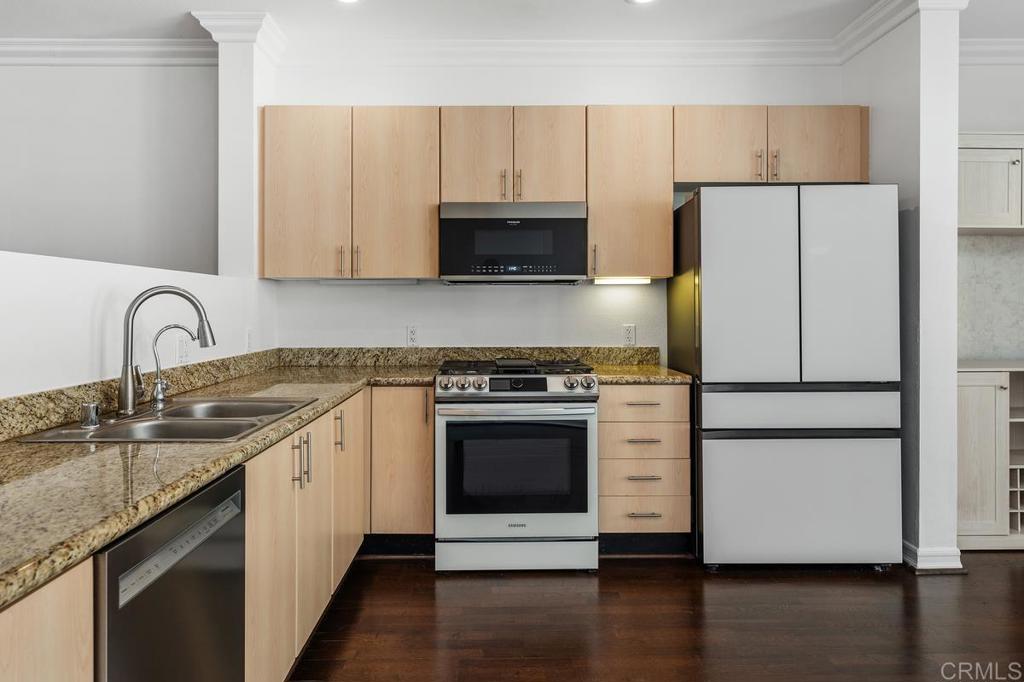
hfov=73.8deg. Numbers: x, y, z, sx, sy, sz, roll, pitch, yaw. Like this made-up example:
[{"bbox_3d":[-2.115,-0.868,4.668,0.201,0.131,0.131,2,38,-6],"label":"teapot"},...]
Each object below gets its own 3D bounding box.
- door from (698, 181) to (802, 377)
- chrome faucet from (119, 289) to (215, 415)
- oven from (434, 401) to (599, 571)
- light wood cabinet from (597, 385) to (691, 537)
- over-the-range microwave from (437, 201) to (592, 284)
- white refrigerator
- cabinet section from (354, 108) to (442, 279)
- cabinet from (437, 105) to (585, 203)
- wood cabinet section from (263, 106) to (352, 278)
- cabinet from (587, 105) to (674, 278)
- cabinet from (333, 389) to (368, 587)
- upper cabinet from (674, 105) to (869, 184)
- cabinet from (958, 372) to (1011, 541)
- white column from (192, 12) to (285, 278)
[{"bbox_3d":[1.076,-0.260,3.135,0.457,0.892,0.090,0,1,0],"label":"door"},{"bbox_3d":[-1.056,0.028,2.110,0.295,0.390,0.110,0,2,-1],"label":"chrome faucet"},{"bbox_3d":[0.015,0.665,3.500,0.765,0.800,0.670,0,2,-1],"label":"oven"},{"bbox_3d":[0.628,0.552,3.555,0.450,0.715,0.610,0,2,-1],"label":"light wood cabinet"},{"bbox_3d":[0.000,-0.514,3.685,0.759,0.407,0.390,0,1,-1],"label":"over-the-range microwave"},{"bbox_3d":[1.300,0.170,3.445,0.912,1.790,0.710,0,1,0],"label":"white refrigerator"},{"bbox_3d":[-0.604,-0.777,3.715,0.458,0.893,0.330,0,1,-1],"label":"cabinet section"},{"bbox_3d":[0.004,-0.982,3.715,0.762,0.502,0.330,0,1,-1],"label":"cabinet"},{"bbox_3d":[-1.064,-0.777,3.715,0.463,0.893,0.330,0,1,-1],"label":"wood cabinet section"},{"bbox_3d":[0.613,-0.785,3.715,0.450,0.900,0.330,0,1,-1],"label":"cabinet"},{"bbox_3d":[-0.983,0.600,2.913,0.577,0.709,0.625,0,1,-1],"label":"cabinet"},{"bbox_3d":[1.357,-1.030,3.735,1.020,0.405,0.330,0,2,-1],"label":"upper cabinet"},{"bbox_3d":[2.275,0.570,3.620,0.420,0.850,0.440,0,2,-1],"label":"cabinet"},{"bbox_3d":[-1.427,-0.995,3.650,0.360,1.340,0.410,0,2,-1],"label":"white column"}]

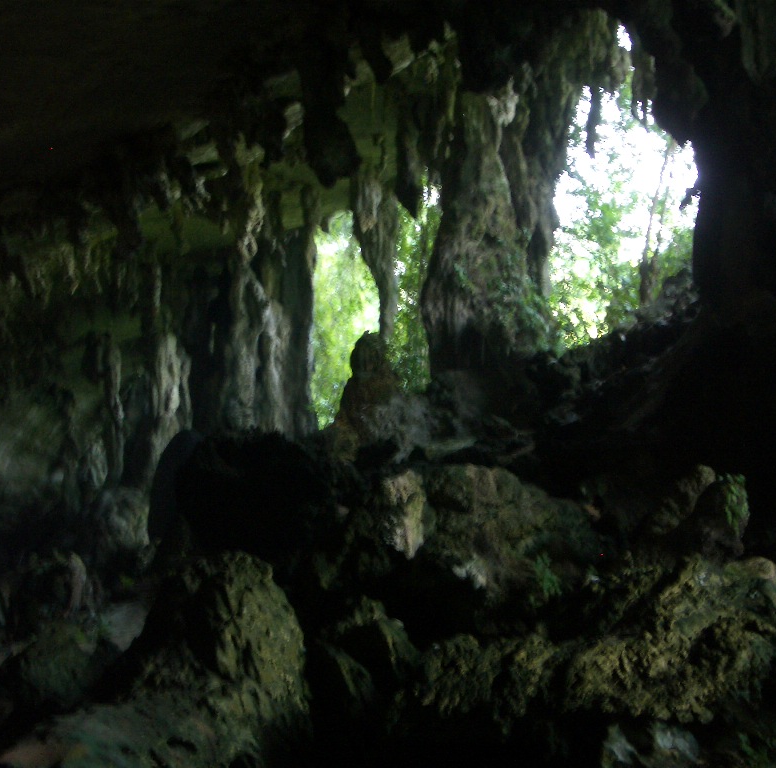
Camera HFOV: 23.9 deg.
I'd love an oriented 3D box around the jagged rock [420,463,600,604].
[{"bbox_3d":[0.801,0.978,12.000,1.150,0.880,0.950,0,0,0],"label":"jagged rock"}]

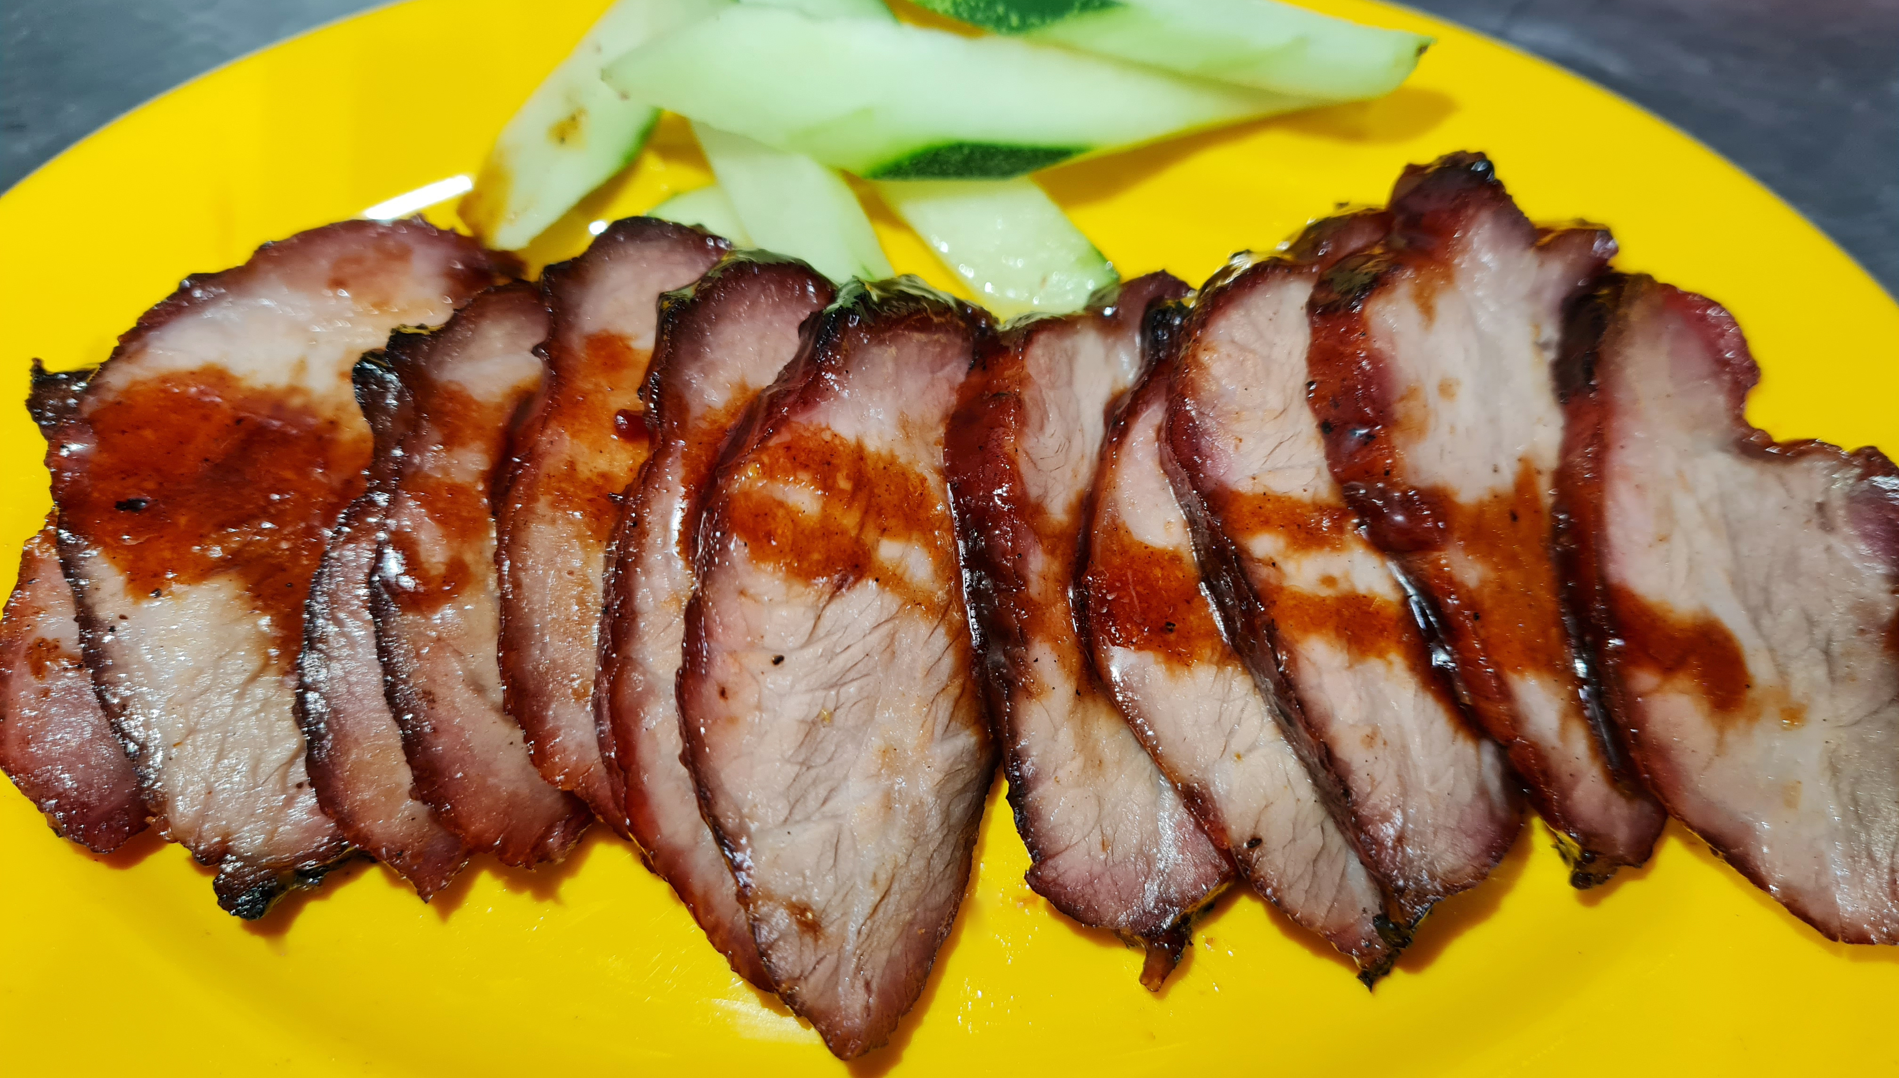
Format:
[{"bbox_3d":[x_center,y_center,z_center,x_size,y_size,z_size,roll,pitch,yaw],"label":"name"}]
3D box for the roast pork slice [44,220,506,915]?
[{"bbox_3d":[-0.073,0.000,0.164,0.055,0.013,0.079,-8,68,-12],"label":"roast pork slice"}]

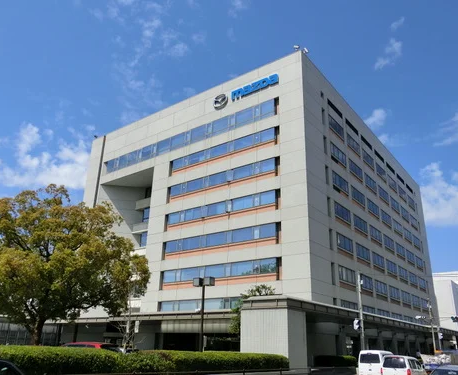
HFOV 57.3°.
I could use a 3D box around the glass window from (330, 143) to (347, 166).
[{"bbox_3d":[13.886,-4.108,52.864,0.200,1.756,4.750,-14,-26,35],"label":"glass window"}]

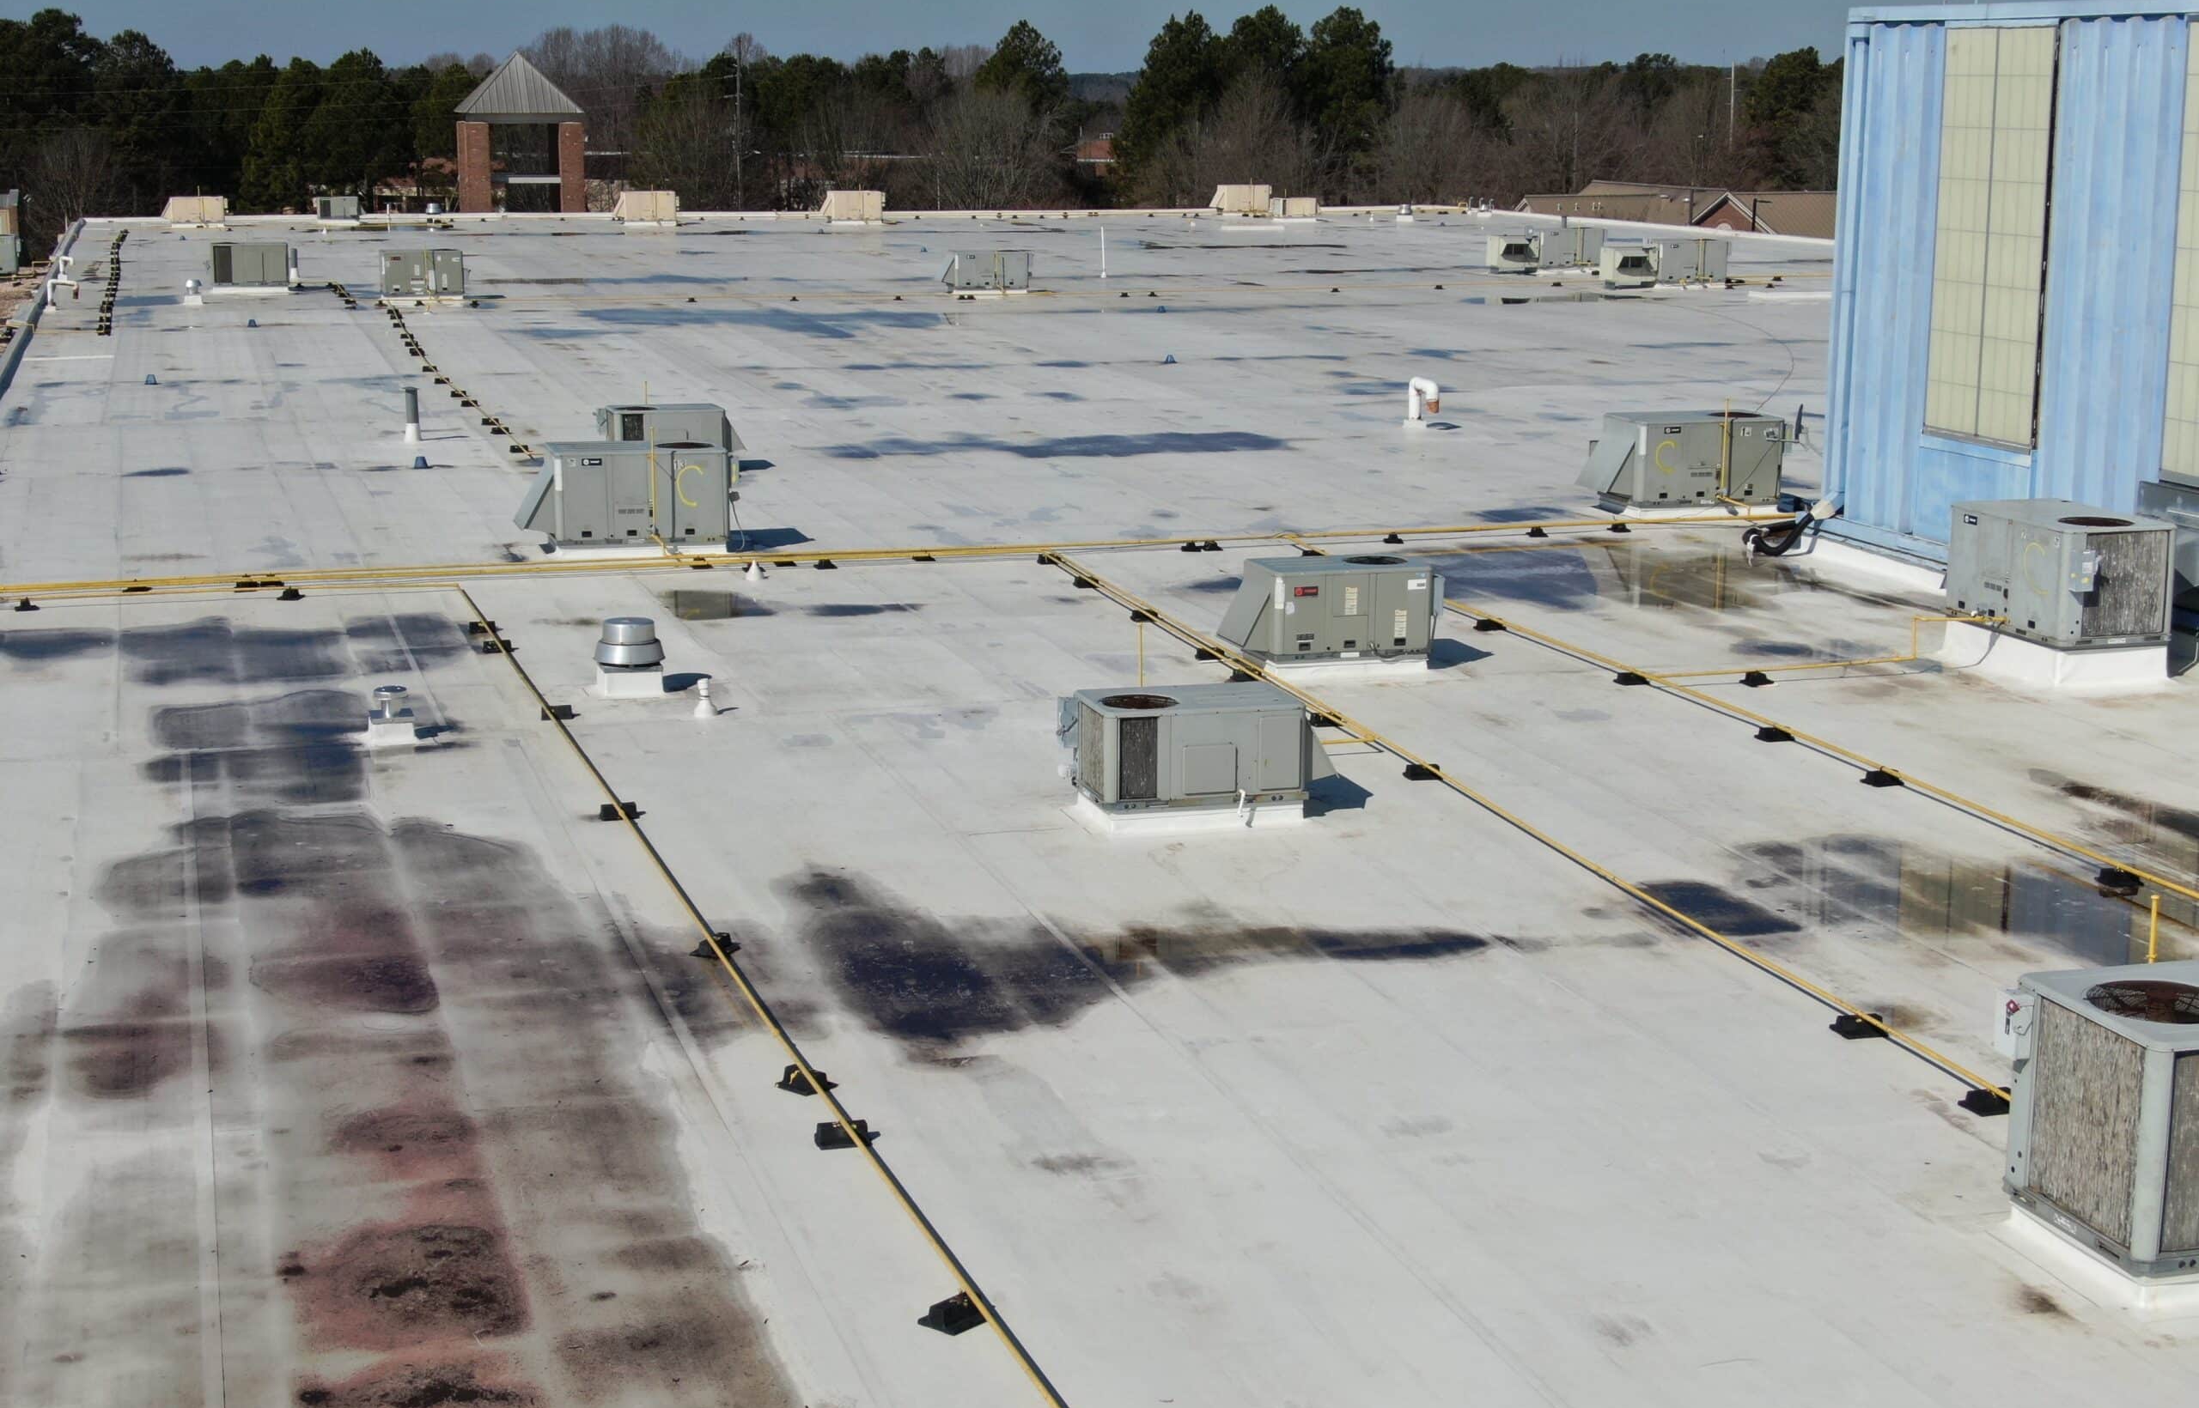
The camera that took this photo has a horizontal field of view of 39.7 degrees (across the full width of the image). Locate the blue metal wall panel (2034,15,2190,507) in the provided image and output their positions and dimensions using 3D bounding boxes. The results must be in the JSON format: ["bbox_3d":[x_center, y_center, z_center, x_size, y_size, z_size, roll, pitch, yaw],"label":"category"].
[{"bbox_3d":[11.765,-4.633,35.508,0.120,6.500,2.550,-3,12,-14],"label":"blue metal wall panel"}]

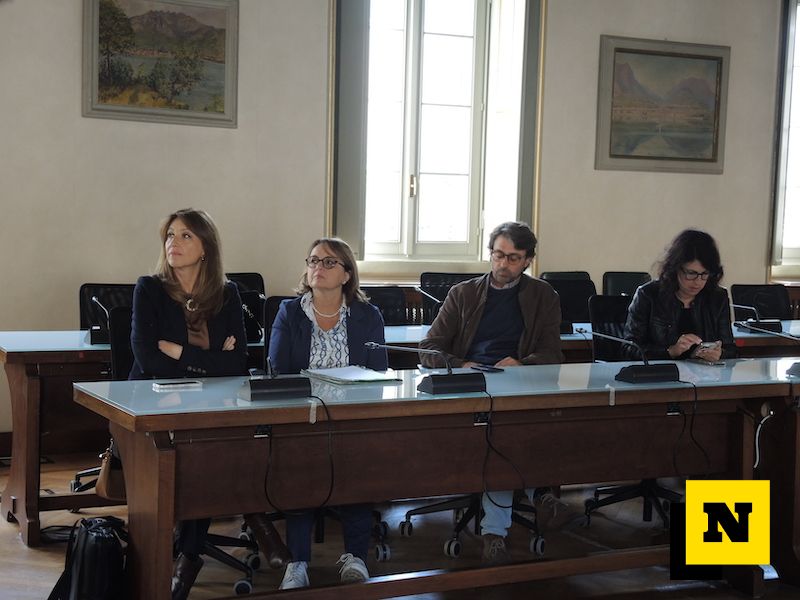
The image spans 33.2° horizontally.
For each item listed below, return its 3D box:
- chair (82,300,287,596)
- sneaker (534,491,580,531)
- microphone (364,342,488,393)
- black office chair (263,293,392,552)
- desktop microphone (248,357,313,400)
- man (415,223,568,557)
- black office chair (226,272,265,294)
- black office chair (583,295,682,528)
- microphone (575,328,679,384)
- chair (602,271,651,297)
[{"bbox_3d":[-0.798,0.502,4.731,0.630,0.946,0.650,1,4,-14],"label":"chair"},{"bbox_3d":[0.663,0.905,5.690,0.110,0.120,0.290,0,5,-24],"label":"sneaker"},{"bbox_3d":[0.068,0.218,4.542,0.220,0.145,0.420,-2,6,-40],"label":"microphone"},{"bbox_3d":[-0.297,0.502,5.236,0.590,0.990,0.600,1,5,-12],"label":"black office chair"},{"bbox_3d":[-0.398,0.238,4.277,0.210,0.120,0.380,0,5,-20],"label":"desktop microphone"},{"bbox_3d":[0.379,0.332,5.243,0.561,1.280,0.729,1,4,-3],"label":"man"},{"bbox_3d":[-0.745,0.378,6.389,0.611,0.975,0.630,0,4,-24],"label":"black office chair"},{"bbox_3d":[1.094,0.480,5.766,0.621,0.955,0.640,1,4,-15],"label":"black office chair"},{"bbox_3d":[0.811,0.200,4.945,0.210,0.160,0.420,-1,5,-34],"label":"microphone"},{"bbox_3d":[1.521,0.339,8.075,0.560,0.980,0.580,-1,5,-28],"label":"chair"}]

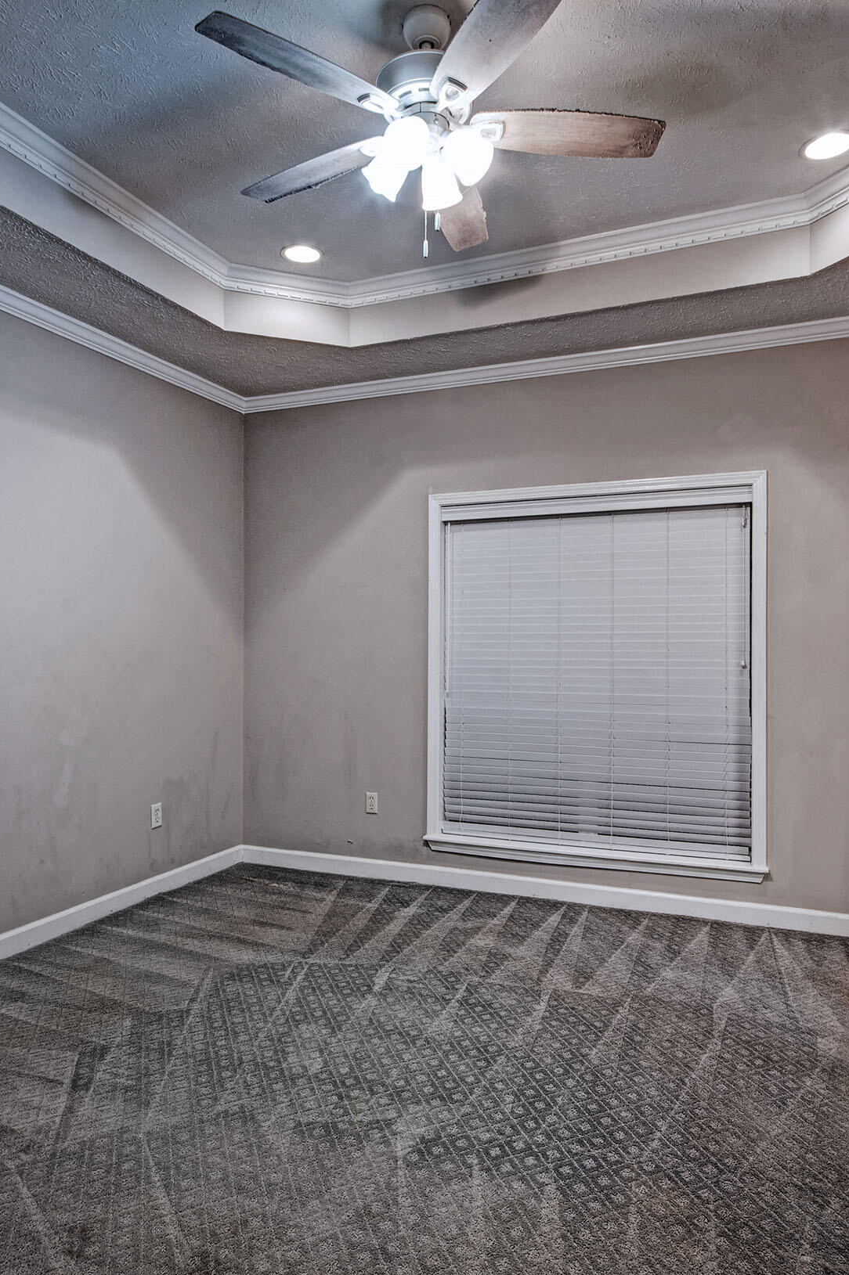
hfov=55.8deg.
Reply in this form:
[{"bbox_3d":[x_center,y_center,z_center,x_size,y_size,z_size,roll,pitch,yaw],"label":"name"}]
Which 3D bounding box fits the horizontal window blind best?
[{"bbox_3d":[0.816,0.207,4.007,1.512,1.660,0.050,0,0,22],"label":"horizontal window blind"}]

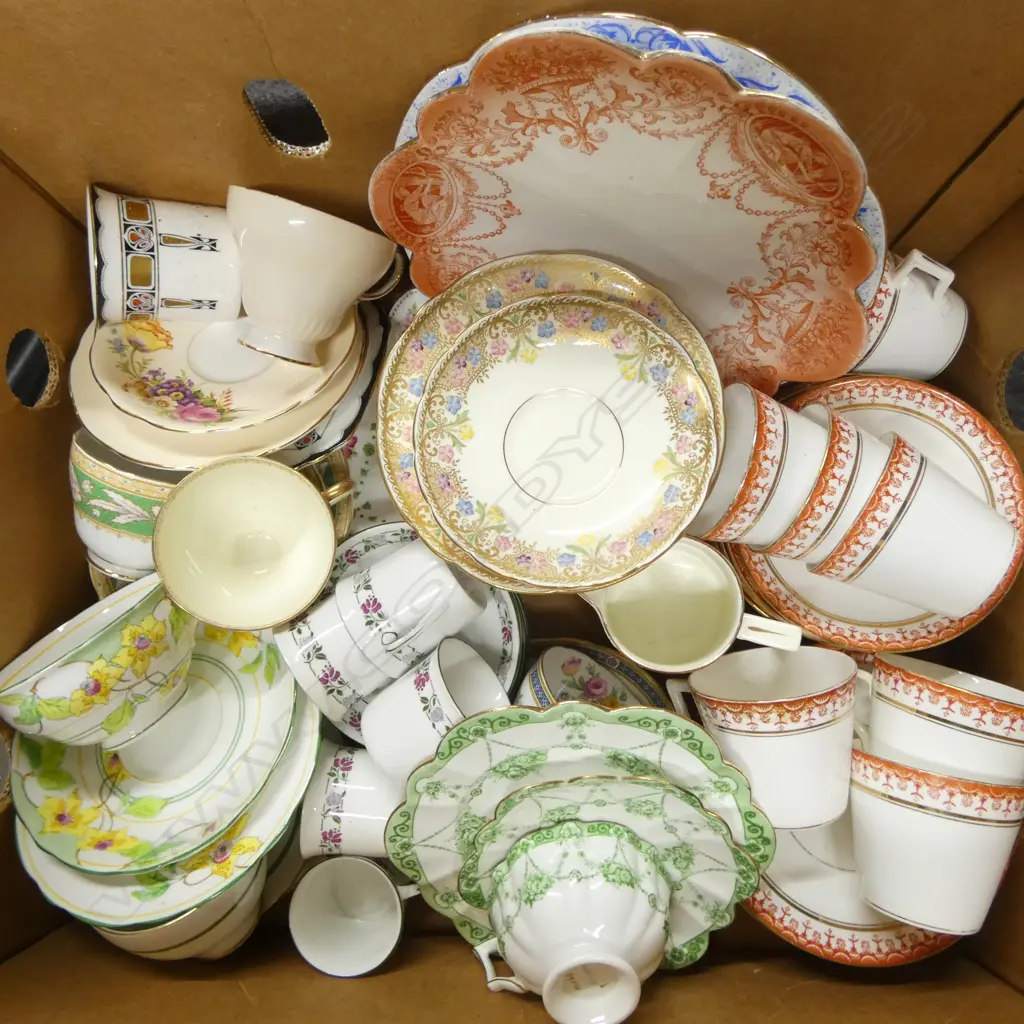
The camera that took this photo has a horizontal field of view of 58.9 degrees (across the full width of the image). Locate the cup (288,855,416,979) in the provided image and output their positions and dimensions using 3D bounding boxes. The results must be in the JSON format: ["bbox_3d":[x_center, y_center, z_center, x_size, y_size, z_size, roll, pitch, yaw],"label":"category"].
[{"bbox_3d":[-0.070,0.200,0.473,0.073,0.057,0.057,-15,82,5],"label":"cup"}]

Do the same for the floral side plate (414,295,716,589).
[{"bbox_3d":[0.025,-0.033,0.437,0.142,0.022,0.142,0,82,3],"label":"floral side plate"}]

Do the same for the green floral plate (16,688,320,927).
[{"bbox_3d":[-0.172,0.123,0.465,0.166,0.022,0.166,-7,56,11],"label":"green floral plate"}]

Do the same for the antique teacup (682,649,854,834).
[{"bbox_3d":[0.125,0.111,0.446,0.096,0.078,0.068,-5,99,44],"label":"antique teacup"}]

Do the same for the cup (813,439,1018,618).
[{"bbox_3d":[0.197,0.012,0.443,0.068,0.090,0.078,32,101,12],"label":"cup"}]

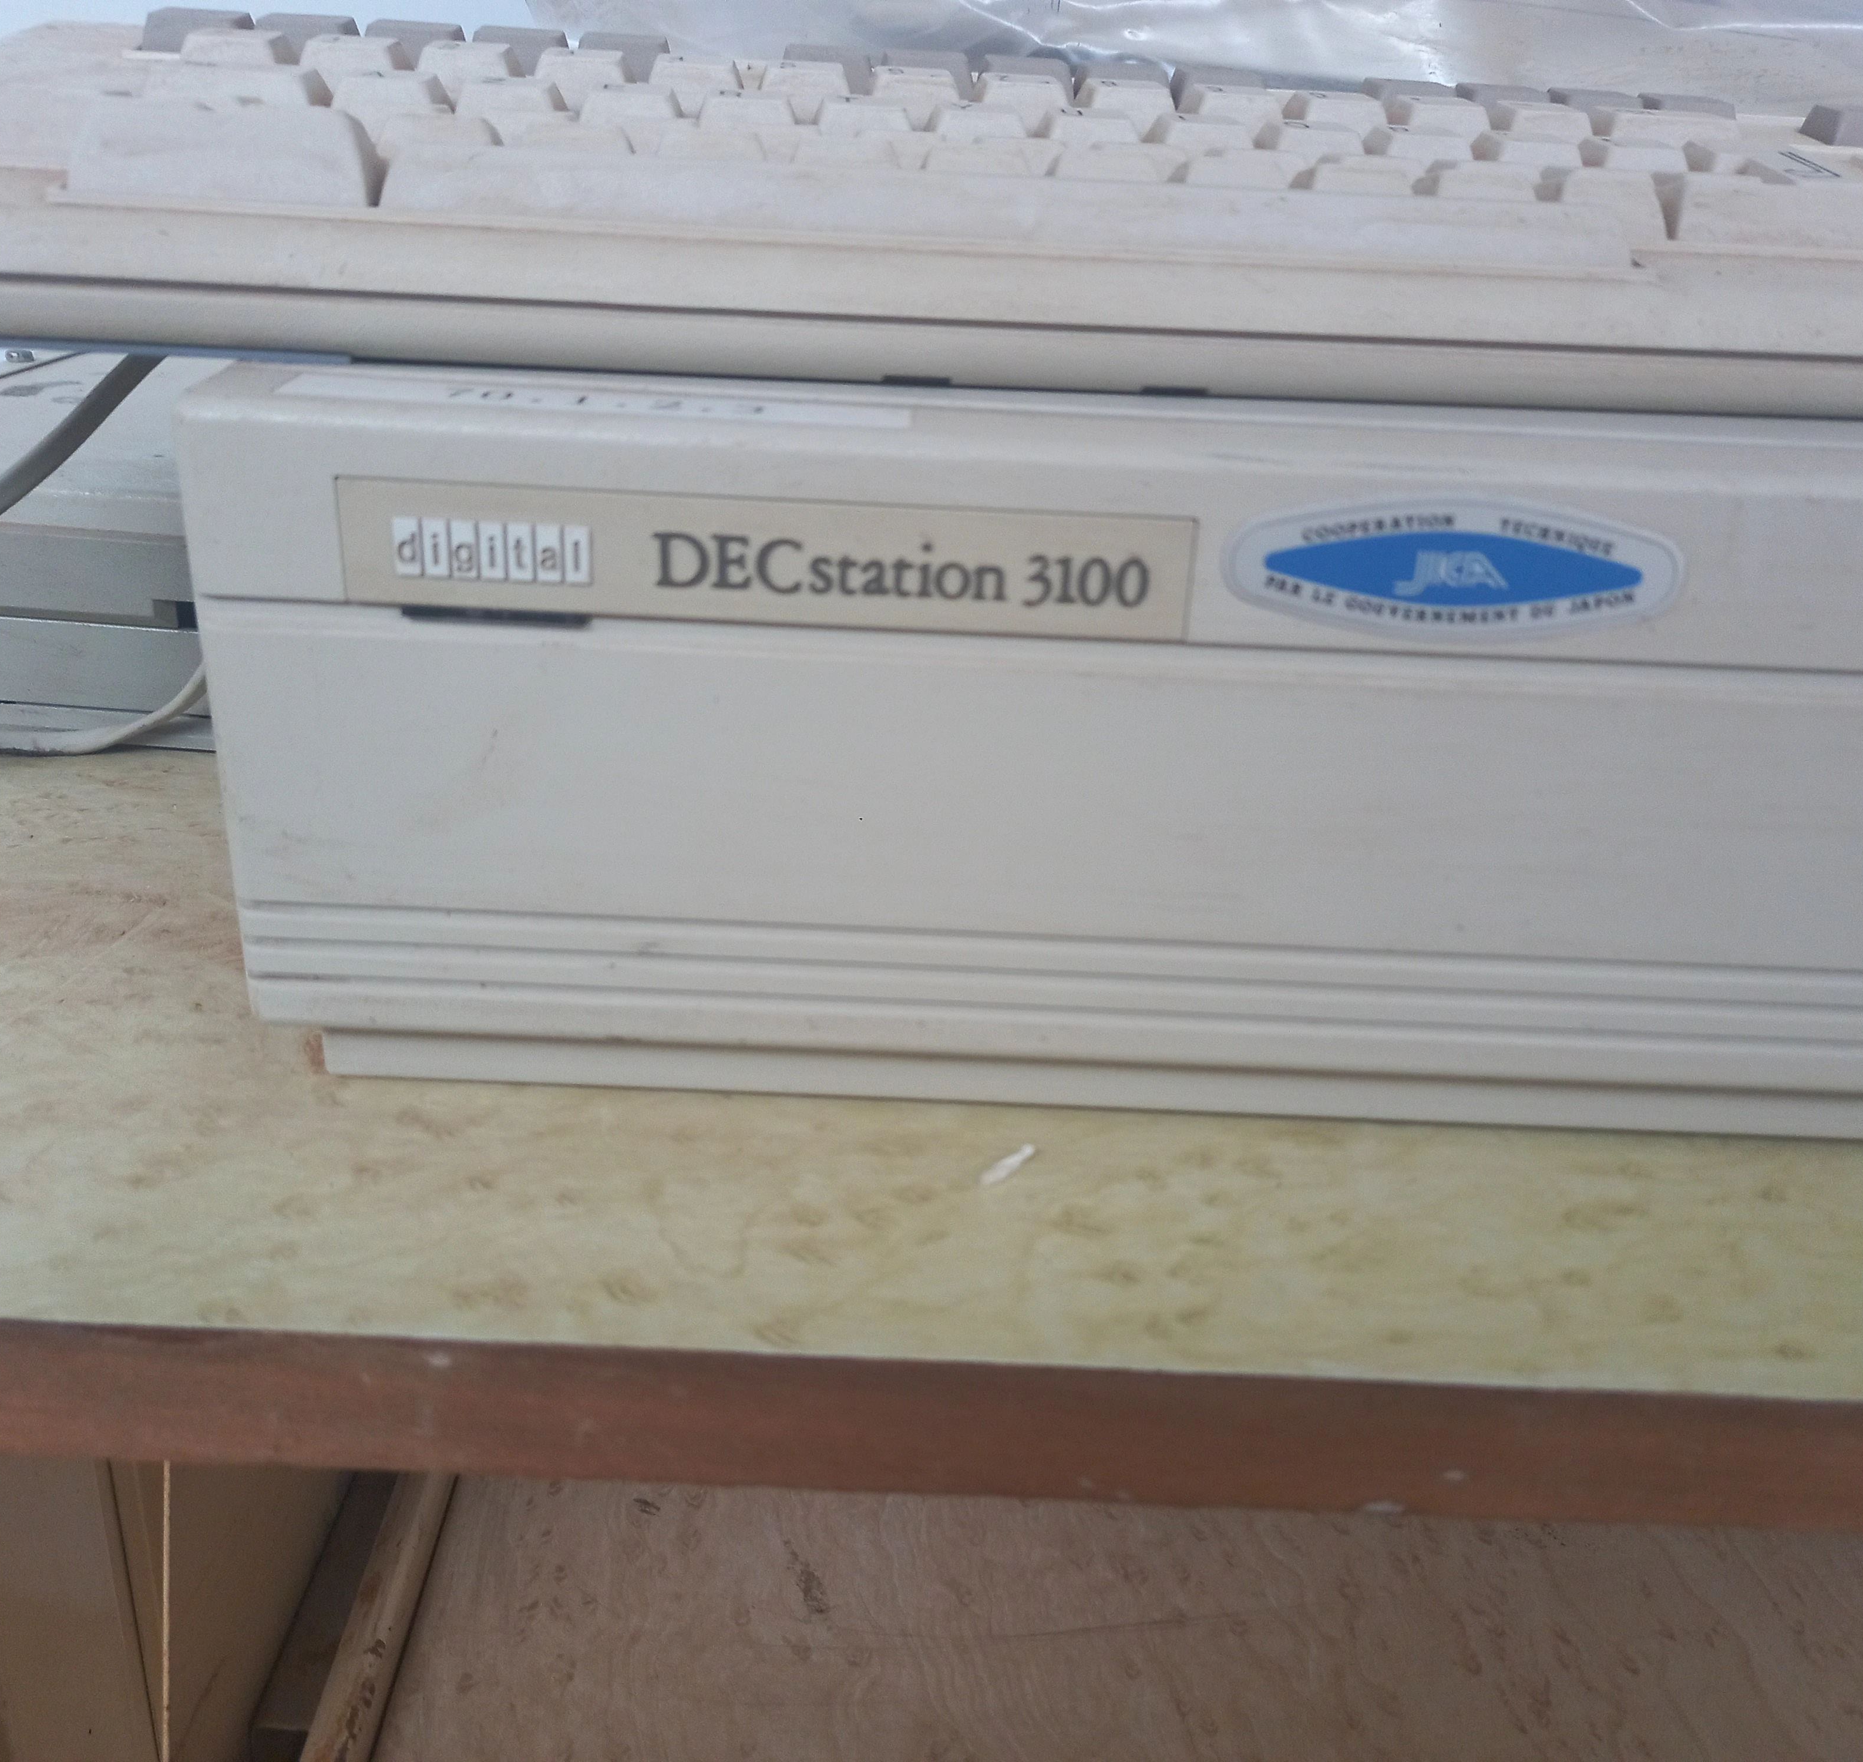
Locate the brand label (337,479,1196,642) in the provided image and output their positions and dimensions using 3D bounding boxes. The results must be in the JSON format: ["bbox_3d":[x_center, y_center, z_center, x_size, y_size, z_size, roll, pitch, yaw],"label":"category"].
[{"bbox_3d":[-0.020,-0.038,0.202,0.102,0.015,0.002,3,24,0],"label":"brand label"}]

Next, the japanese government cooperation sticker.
[{"bbox_3d":[0.062,-0.037,0.202,0.055,0.017,0.001,3,24,0],"label":"japanese government cooperation sticker"}]

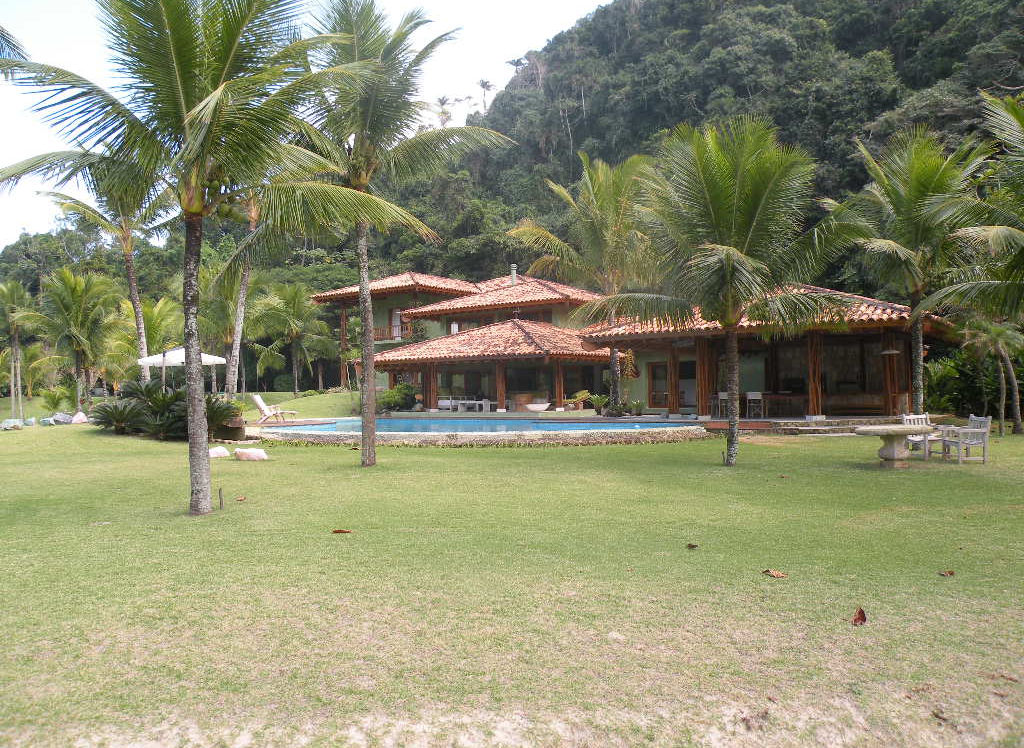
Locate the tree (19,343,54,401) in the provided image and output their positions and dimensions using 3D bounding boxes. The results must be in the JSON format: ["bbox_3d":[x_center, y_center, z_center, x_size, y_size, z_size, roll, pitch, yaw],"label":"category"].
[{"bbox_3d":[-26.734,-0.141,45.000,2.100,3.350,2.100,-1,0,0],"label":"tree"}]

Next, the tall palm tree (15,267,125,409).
[{"bbox_3d":[-22.940,-1.793,41.500,5.200,7.300,5.200,0,-1,-29],"label":"tall palm tree"}]

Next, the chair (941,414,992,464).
[{"bbox_3d":[8.773,1.263,15.400,0.620,0.900,0.620,-1,-1,-8],"label":"chair"}]

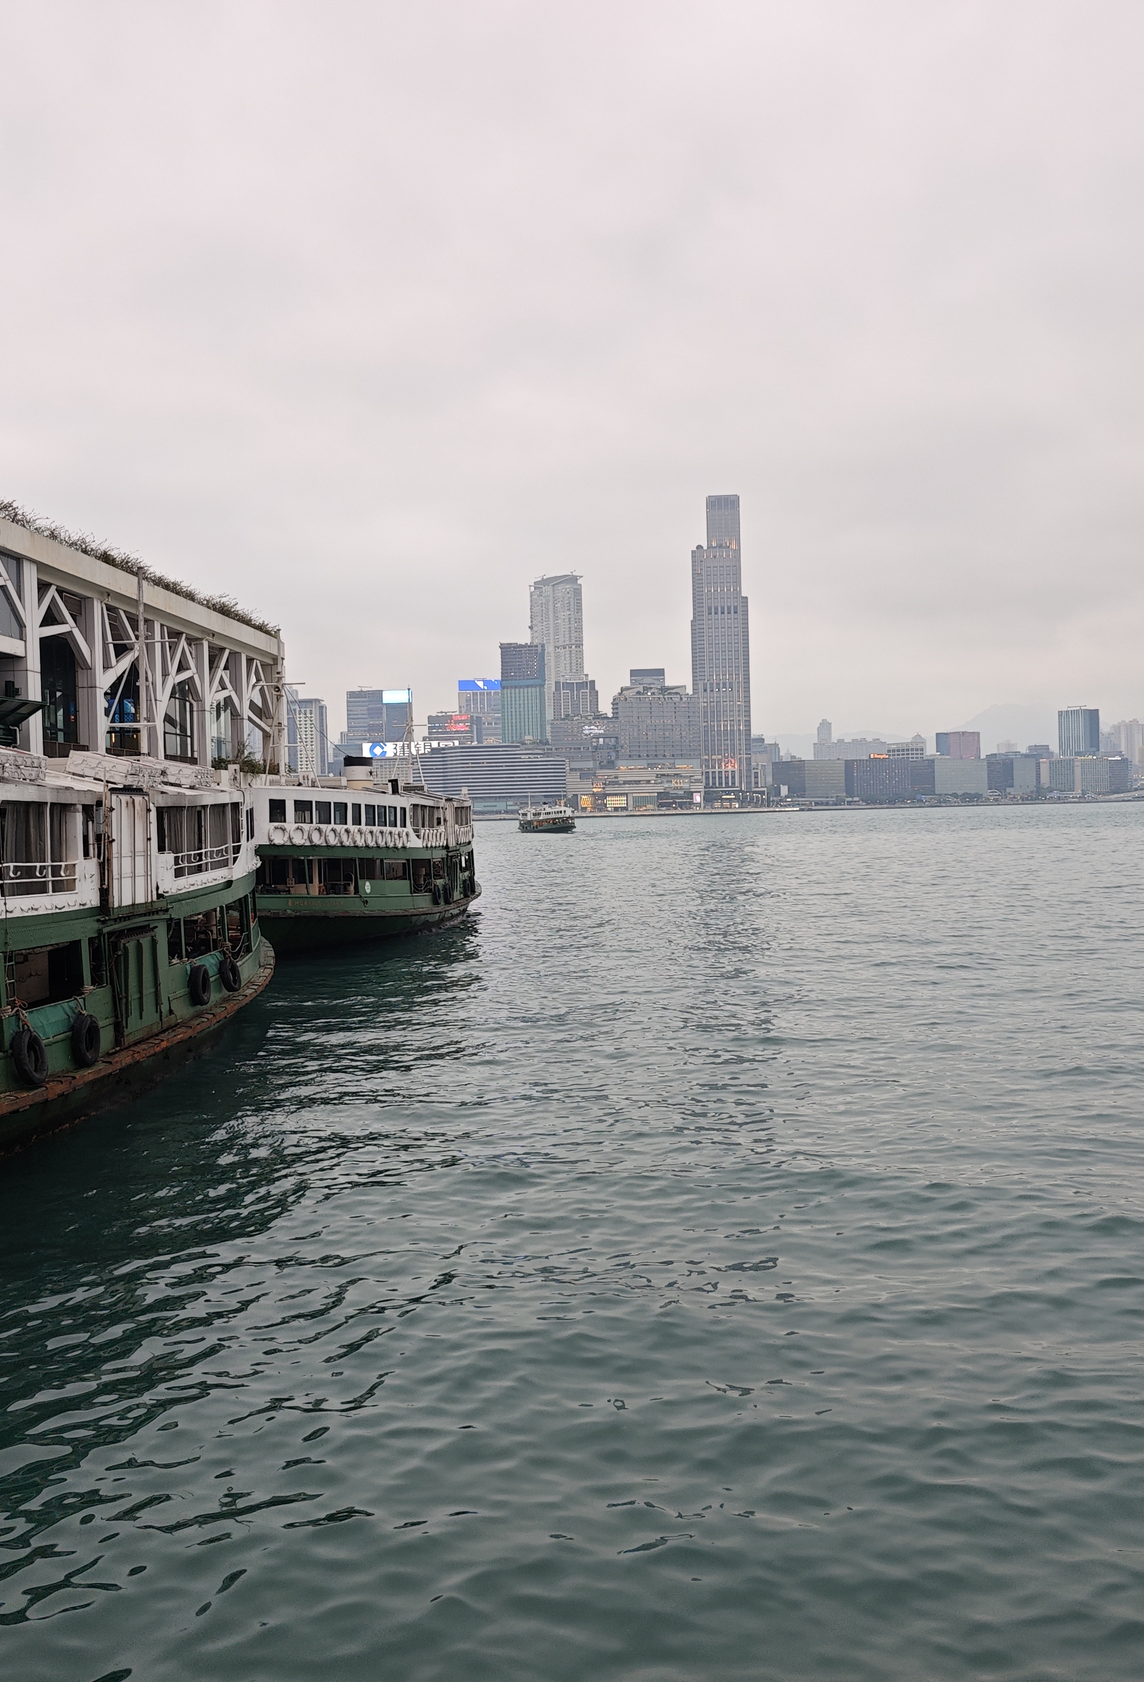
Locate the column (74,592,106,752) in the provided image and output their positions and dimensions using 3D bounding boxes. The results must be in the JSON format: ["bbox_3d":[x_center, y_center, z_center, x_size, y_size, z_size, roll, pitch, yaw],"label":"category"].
[{"bbox_3d":[-19.458,-6.370,60.200,0.750,6.866,0.800,-1,1,3],"label":"column"}]

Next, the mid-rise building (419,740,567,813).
[{"bbox_3d":[-70.189,-55.149,1312.000,126.000,60.934,58.000,-1,1,12],"label":"mid-rise building"}]

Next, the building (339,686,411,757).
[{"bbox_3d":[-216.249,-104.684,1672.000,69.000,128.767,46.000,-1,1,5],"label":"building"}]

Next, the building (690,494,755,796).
[{"bbox_3d":[136.217,-172.223,1355.000,53.000,283.905,48.000,-1,1,4],"label":"building"}]

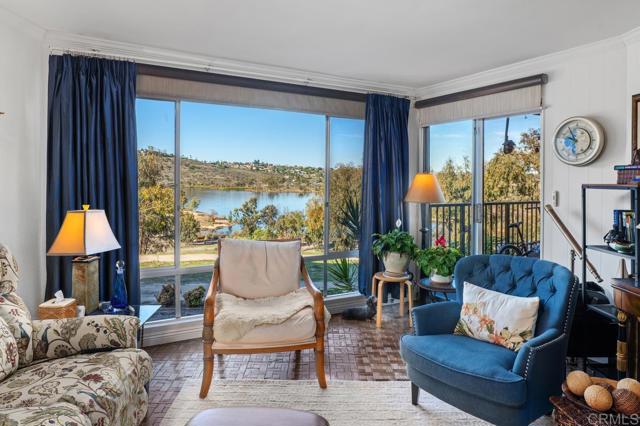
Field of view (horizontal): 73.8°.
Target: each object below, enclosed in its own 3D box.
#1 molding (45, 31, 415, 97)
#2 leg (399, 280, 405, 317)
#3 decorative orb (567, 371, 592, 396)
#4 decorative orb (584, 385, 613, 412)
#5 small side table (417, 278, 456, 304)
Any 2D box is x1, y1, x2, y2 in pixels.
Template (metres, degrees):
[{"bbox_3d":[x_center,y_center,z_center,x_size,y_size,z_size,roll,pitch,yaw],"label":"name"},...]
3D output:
[{"bbox_3d":[-0.420,-1.326,3.963,3.570,0.110,0.090,-2,4,-30],"label":"molding"},{"bbox_3d":[0.821,0.834,4.251,0.042,0.400,0.042,0,3,0],"label":"leg"},{"bbox_3d":[1.089,0.716,1.790,0.095,0.095,0.095,0,3,0],"label":"decorative orb"},{"bbox_3d":[1.097,0.731,1.680,0.095,0.095,0.095,0,3,0],"label":"decorative orb"},{"bbox_3d":[1.073,0.845,3.630,0.490,0.480,0.490,0,4,0],"label":"small side table"}]

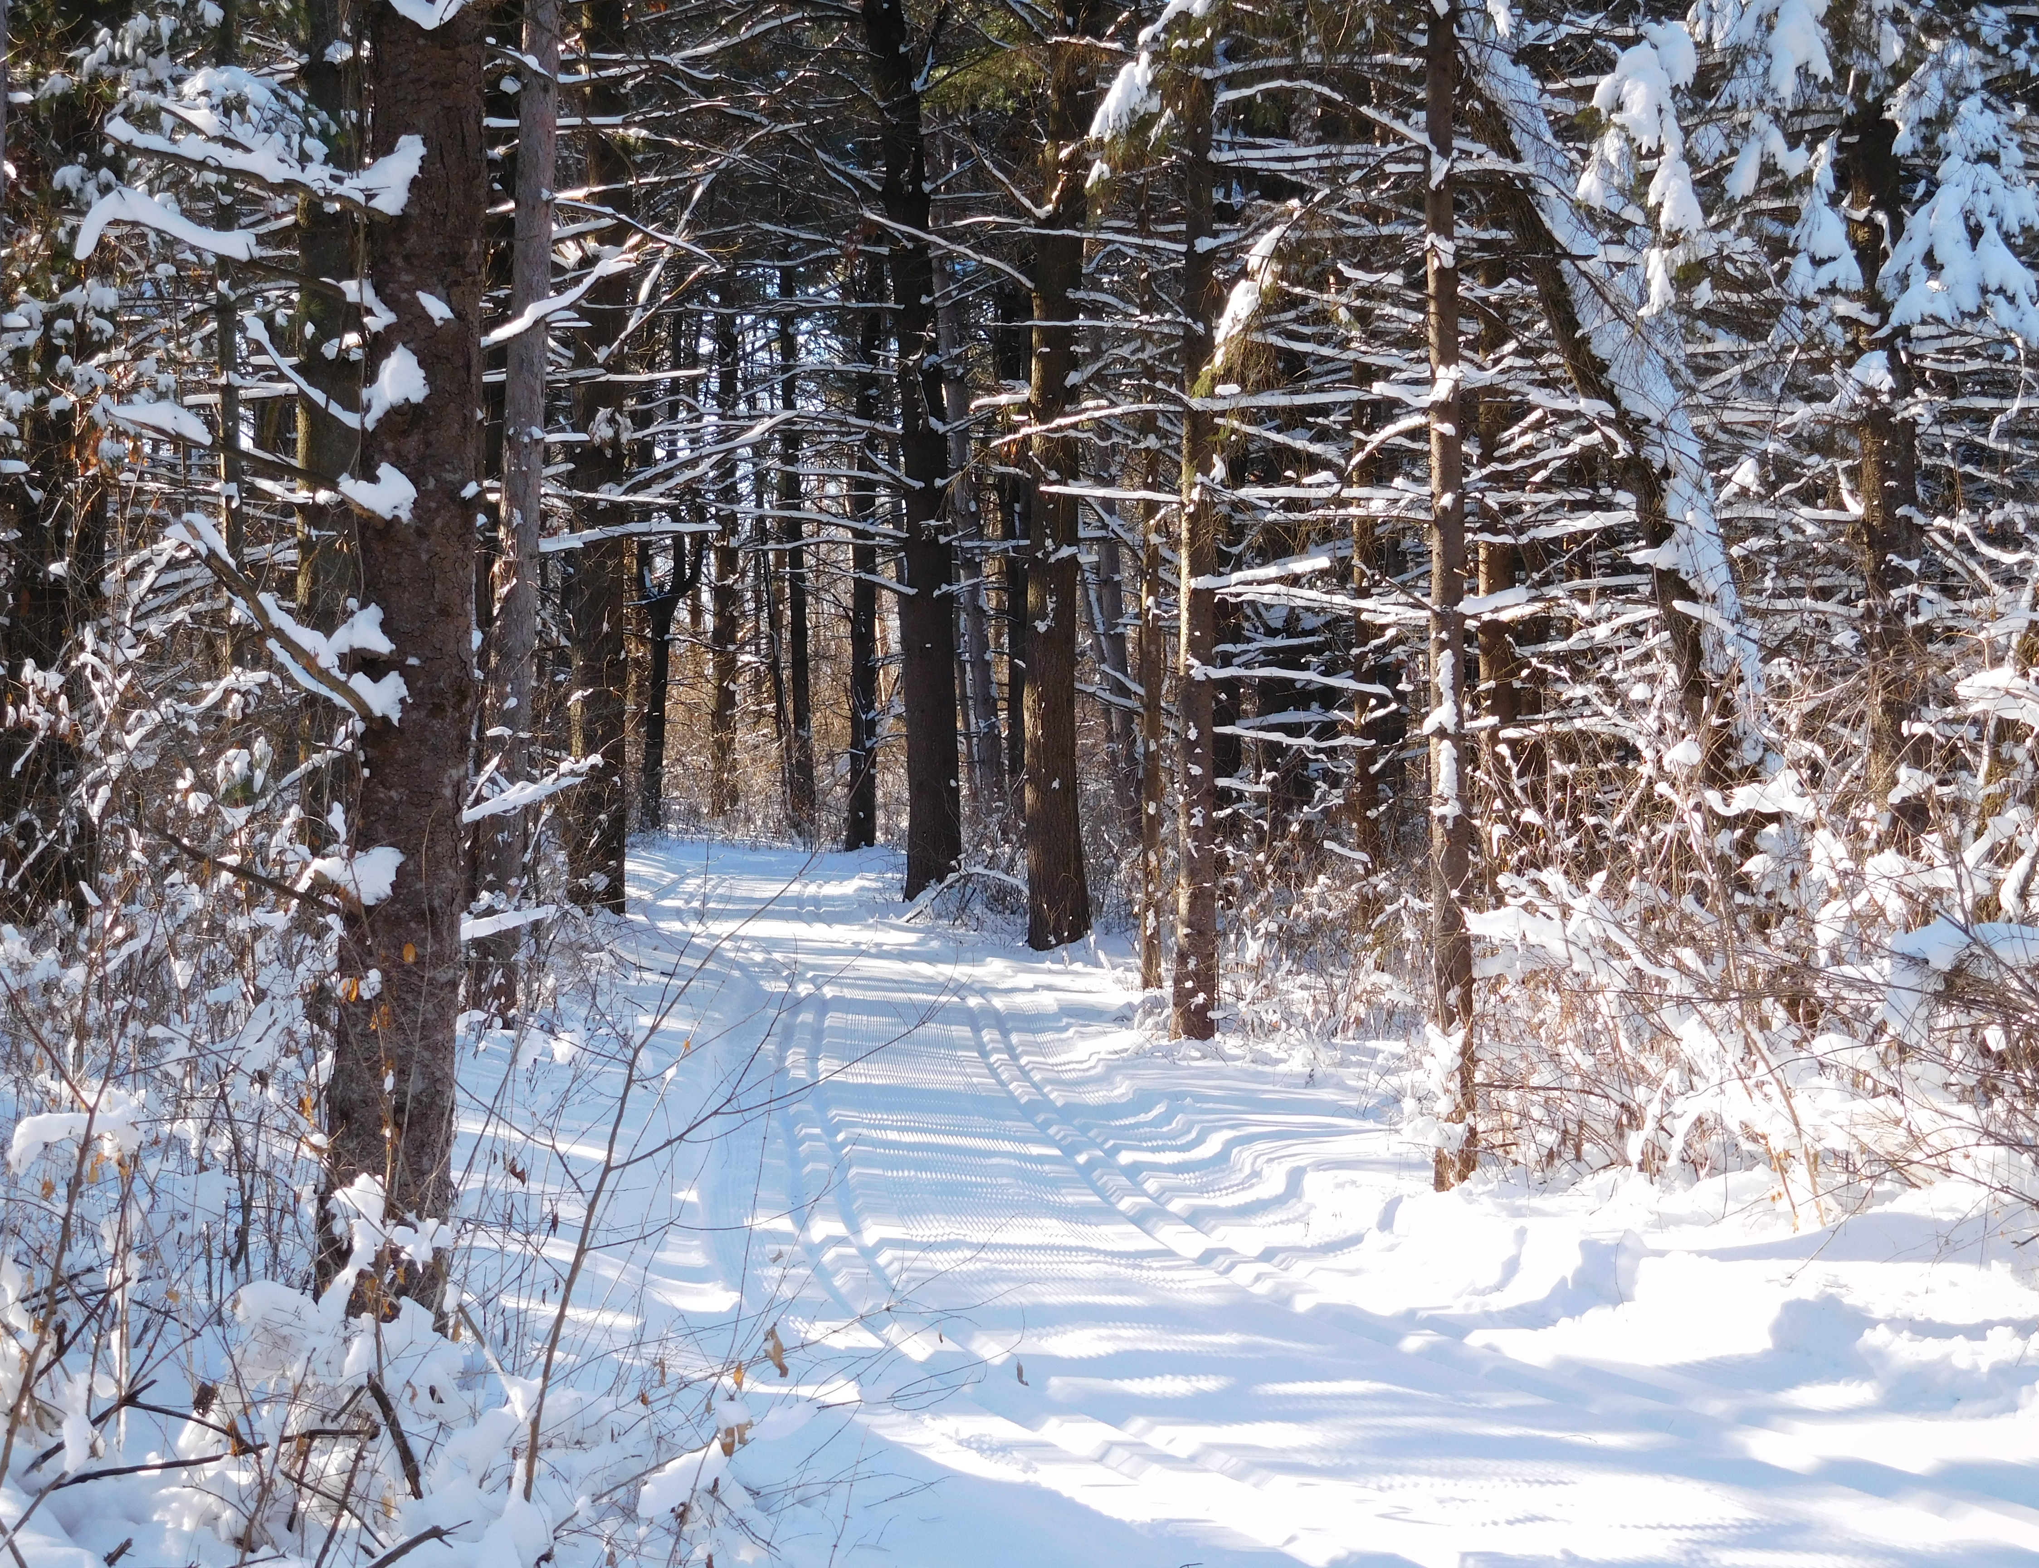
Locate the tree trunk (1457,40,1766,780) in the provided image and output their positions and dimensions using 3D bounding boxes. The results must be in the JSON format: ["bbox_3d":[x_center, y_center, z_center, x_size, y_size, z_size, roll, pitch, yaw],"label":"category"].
[{"bbox_3d":[3.203,-2.056,22.500,0.580,4.150,0.500,-20,0,0],"label":"tree trunk"}]

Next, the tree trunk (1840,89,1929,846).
[{"bbox_3d":[4.910,-1.794,24.000,0.370,4.200,0.370,-2,0,0],"label":"tree trunk"}]

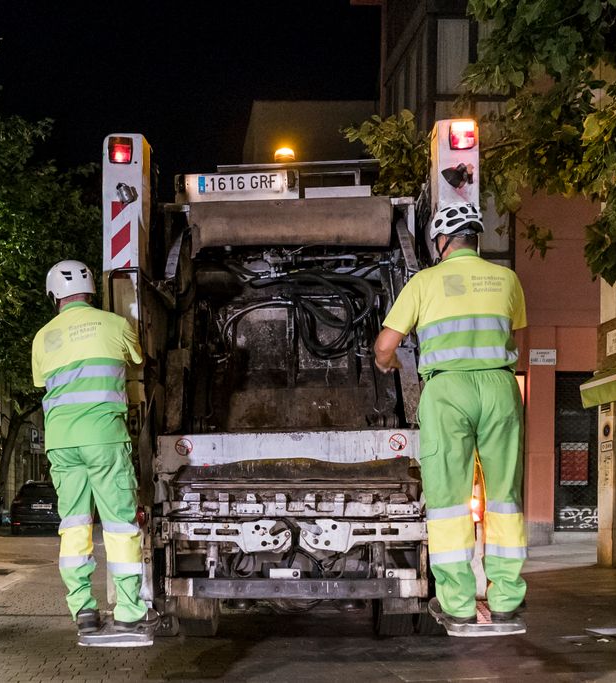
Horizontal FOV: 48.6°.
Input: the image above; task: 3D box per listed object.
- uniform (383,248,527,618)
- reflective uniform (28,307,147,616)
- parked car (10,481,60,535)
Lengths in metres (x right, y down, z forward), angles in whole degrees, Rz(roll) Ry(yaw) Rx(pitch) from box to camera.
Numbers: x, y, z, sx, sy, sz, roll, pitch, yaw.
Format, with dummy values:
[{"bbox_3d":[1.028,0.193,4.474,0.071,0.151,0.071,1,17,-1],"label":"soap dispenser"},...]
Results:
[{"bbox_3d":[0.639,0.398,3.020,0.580,1.580,0.400,1,-7,-5],"label":"uniform"},{"bbox_3d":[-1.032,0.565,3.240,0.500,1.510,0.400,-5,-7,20],"label":"reflective uniform"},{"bbox_3d":[-7.810,5.015,21.200,1.800,1.500,4.300,2,-9,-10],"label":"parked car"}]

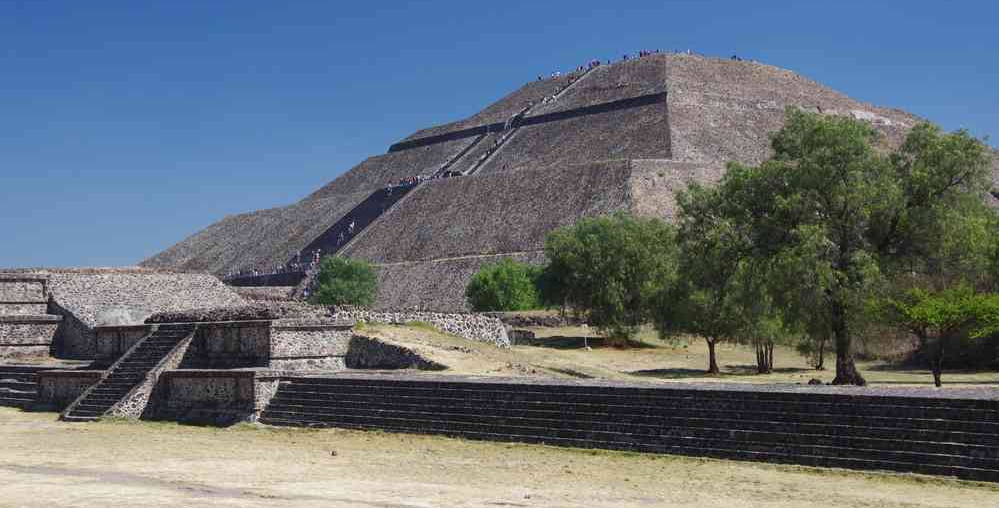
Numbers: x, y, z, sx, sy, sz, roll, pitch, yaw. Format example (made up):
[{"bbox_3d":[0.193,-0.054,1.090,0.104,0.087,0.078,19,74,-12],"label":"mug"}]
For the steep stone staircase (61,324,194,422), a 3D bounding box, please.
[{"bbox_3d":[-19.584,6.188,93.662,5.000,4.800,5.900,2,-4,-34],"label":"steep stone staircase"}]

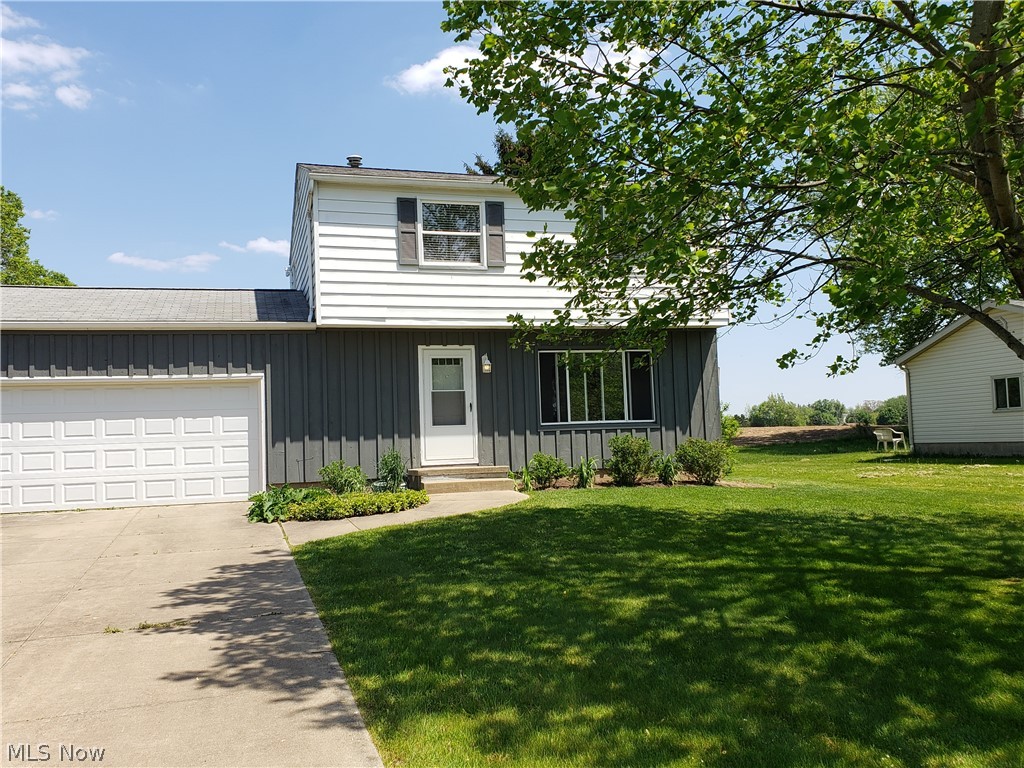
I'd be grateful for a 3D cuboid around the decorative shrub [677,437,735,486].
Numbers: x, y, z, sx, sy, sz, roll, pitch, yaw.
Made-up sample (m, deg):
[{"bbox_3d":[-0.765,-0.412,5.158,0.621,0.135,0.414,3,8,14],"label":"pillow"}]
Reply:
[{"bbox_3d":[3.585,1.454,14.250,1.060,0.880,0.950,-1,-4,-15],"label":"decorative shrub"}]

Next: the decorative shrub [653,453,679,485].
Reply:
[{"bbox_3d":[2.814,1.549,14.100,0.470,0.570,0.440,-1,-4,-15],"label":"decorative shrub"}]

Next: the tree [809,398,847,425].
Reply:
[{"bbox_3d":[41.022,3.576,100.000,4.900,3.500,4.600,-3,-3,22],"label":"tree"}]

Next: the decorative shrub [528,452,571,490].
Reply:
[{"bbox_3d":[0.678,1.524,13.550,0.760,0.630,0.660,-1,-4,-15],"label":"decorative shrub"}]

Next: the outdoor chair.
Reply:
[{"bbox_3d":[12.271,1.780,25.000,0.720,0.790,0.640,-2,-4,-2],"label":"outdoor chair"}]

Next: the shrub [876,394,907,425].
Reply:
[{"bbox_3d":[32.567,2.274,66.000,3.200,2.800,2.900,-4,-4,26],"label":"shrub"}]

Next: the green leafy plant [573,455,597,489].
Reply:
[{"bbox_3d":[1.287,1.553,13.650,0.430,0.580,0.400,-2,-4,0],"label":"green leafy plant"}]

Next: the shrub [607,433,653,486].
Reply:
[{"bbox_3d":[2.142,1.383,13.900,0.860,0.920,0.800,-1,-4,-15],"label":"shrub"}]

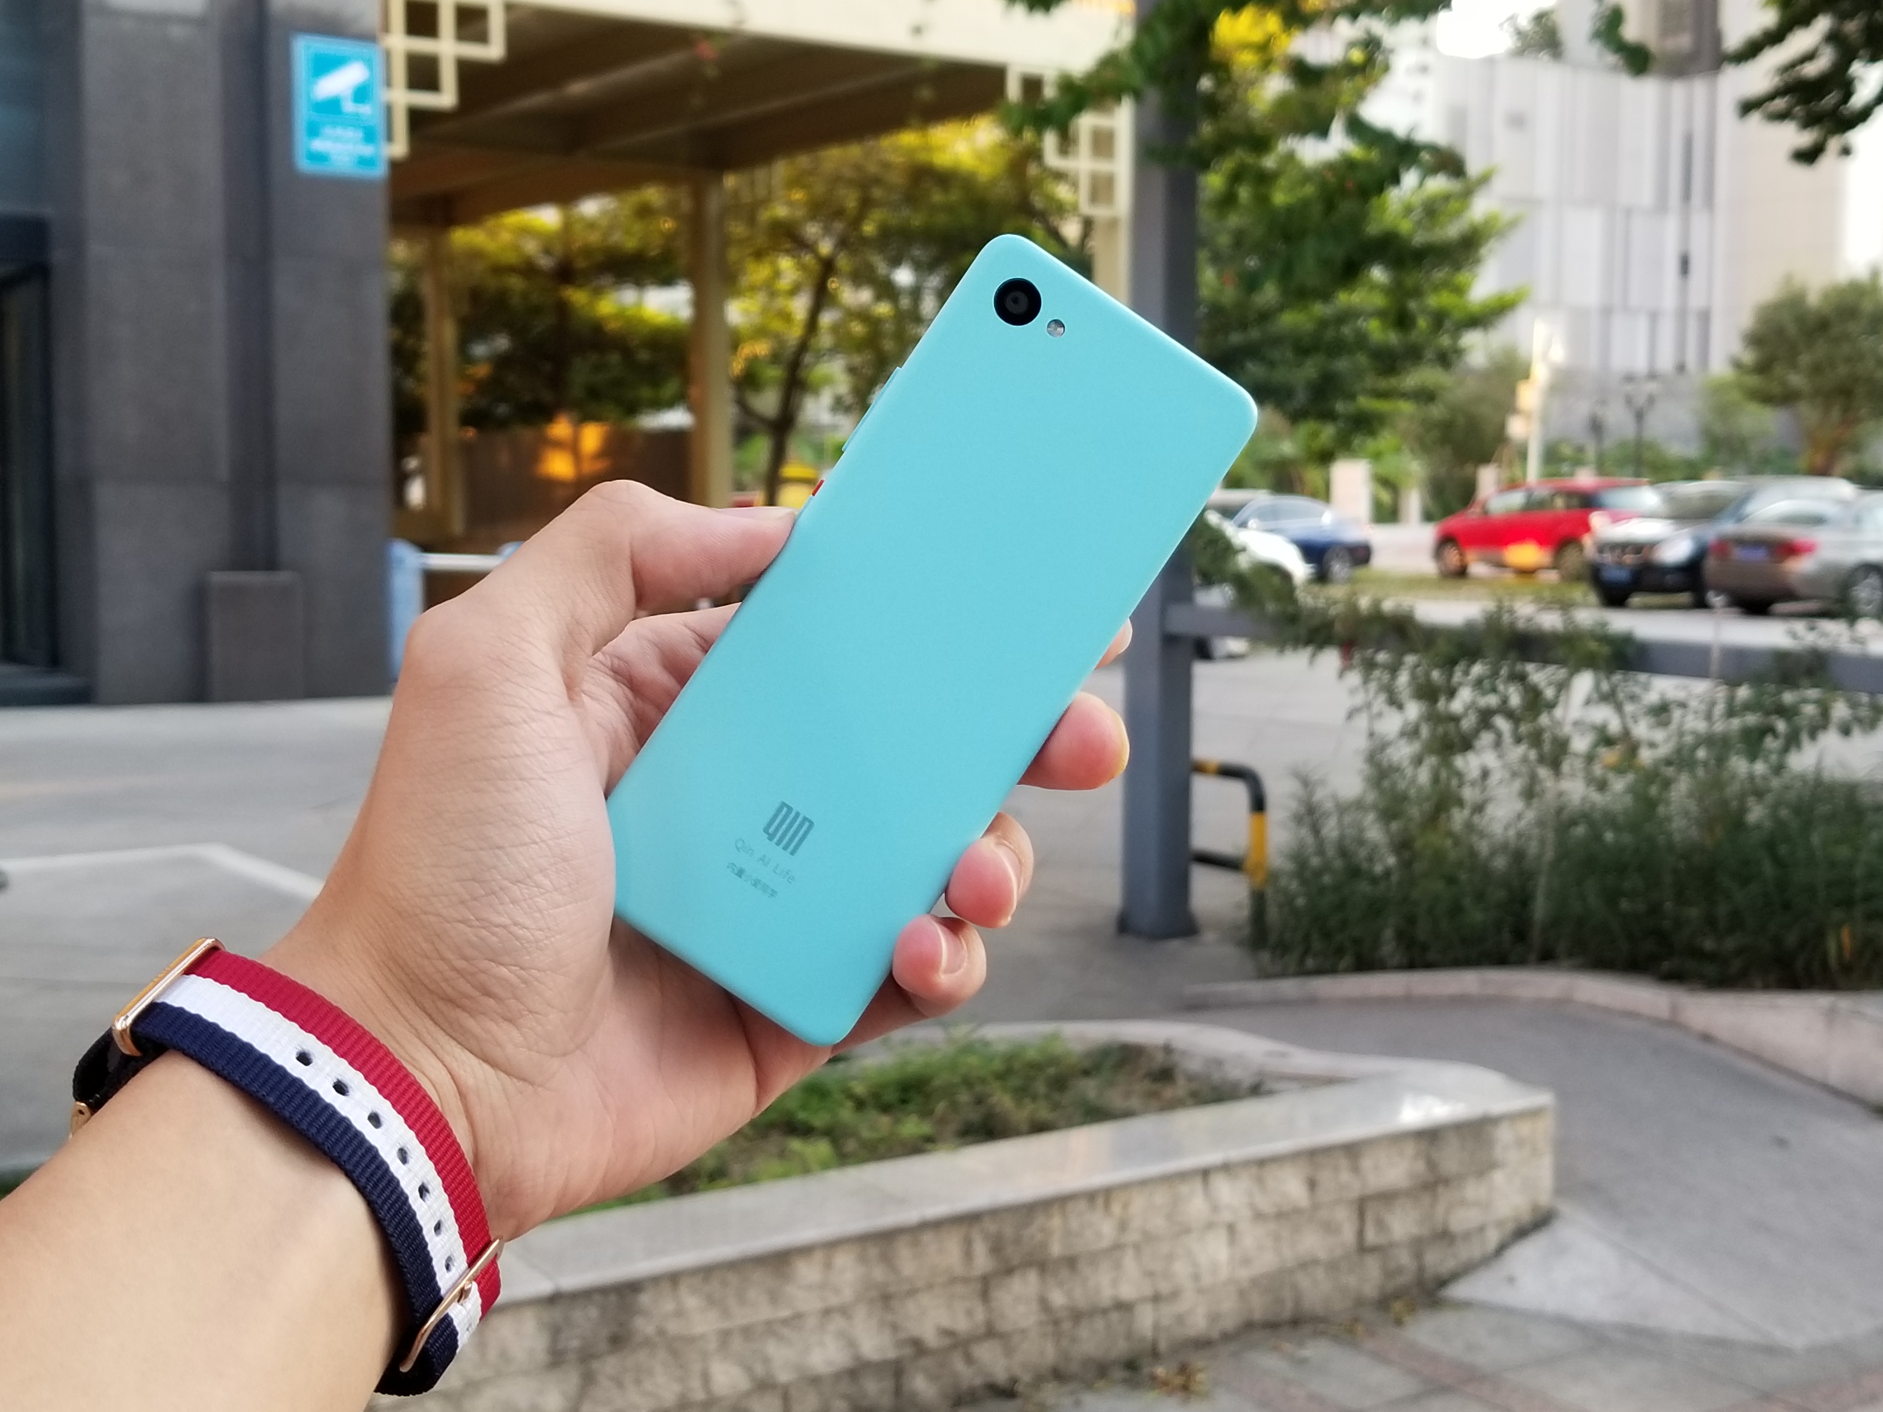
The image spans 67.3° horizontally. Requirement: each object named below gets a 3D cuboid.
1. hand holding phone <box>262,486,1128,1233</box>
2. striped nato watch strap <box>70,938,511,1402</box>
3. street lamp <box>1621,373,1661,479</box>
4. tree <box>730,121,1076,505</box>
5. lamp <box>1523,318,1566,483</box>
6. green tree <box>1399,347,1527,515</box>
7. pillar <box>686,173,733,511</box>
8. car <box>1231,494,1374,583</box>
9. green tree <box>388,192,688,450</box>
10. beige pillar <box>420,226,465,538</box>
[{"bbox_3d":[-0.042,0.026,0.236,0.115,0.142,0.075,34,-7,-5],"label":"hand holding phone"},{"bbox_3d":[-0.100,0.070,0.222,0.026,0.070,0.055,-42,0,-37],"label":"striped nato watch strap"},{"bbox_3d":[18.775,-6.897,38.000,1.050,4.150,0.500,0,5,0],"label":"street lamp"},{"bbox_3d":[-0.469,-4.253,17.000,4.700,6.300,4.500,0,5,0],"label":"tree"},{"bbox_3d":[13.236,-5.852,31.000,0.850,5.200,0.450,0,5,0],"label":"lamp"},{"bbox_3d":[13.643,-7.101,37.000,3.600,4.700,3.500,0,5,0],"label":"green tree"},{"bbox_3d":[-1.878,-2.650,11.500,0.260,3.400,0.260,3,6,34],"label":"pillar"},{"bbox_3d":[5.200,-2.832,24.200,4.500,1.460,1.800,-2,5,-20],"label":"car"},{"bbox_3d":[-5.425,-4.338,19.000,4.700,5.700,4.500,0,5,0],"label":"green tree"},{"bbox_3d":[-4.795,-2.992,13.600,0.270,3.300,0.270,3,6,34],"label":"beige pillar"}]

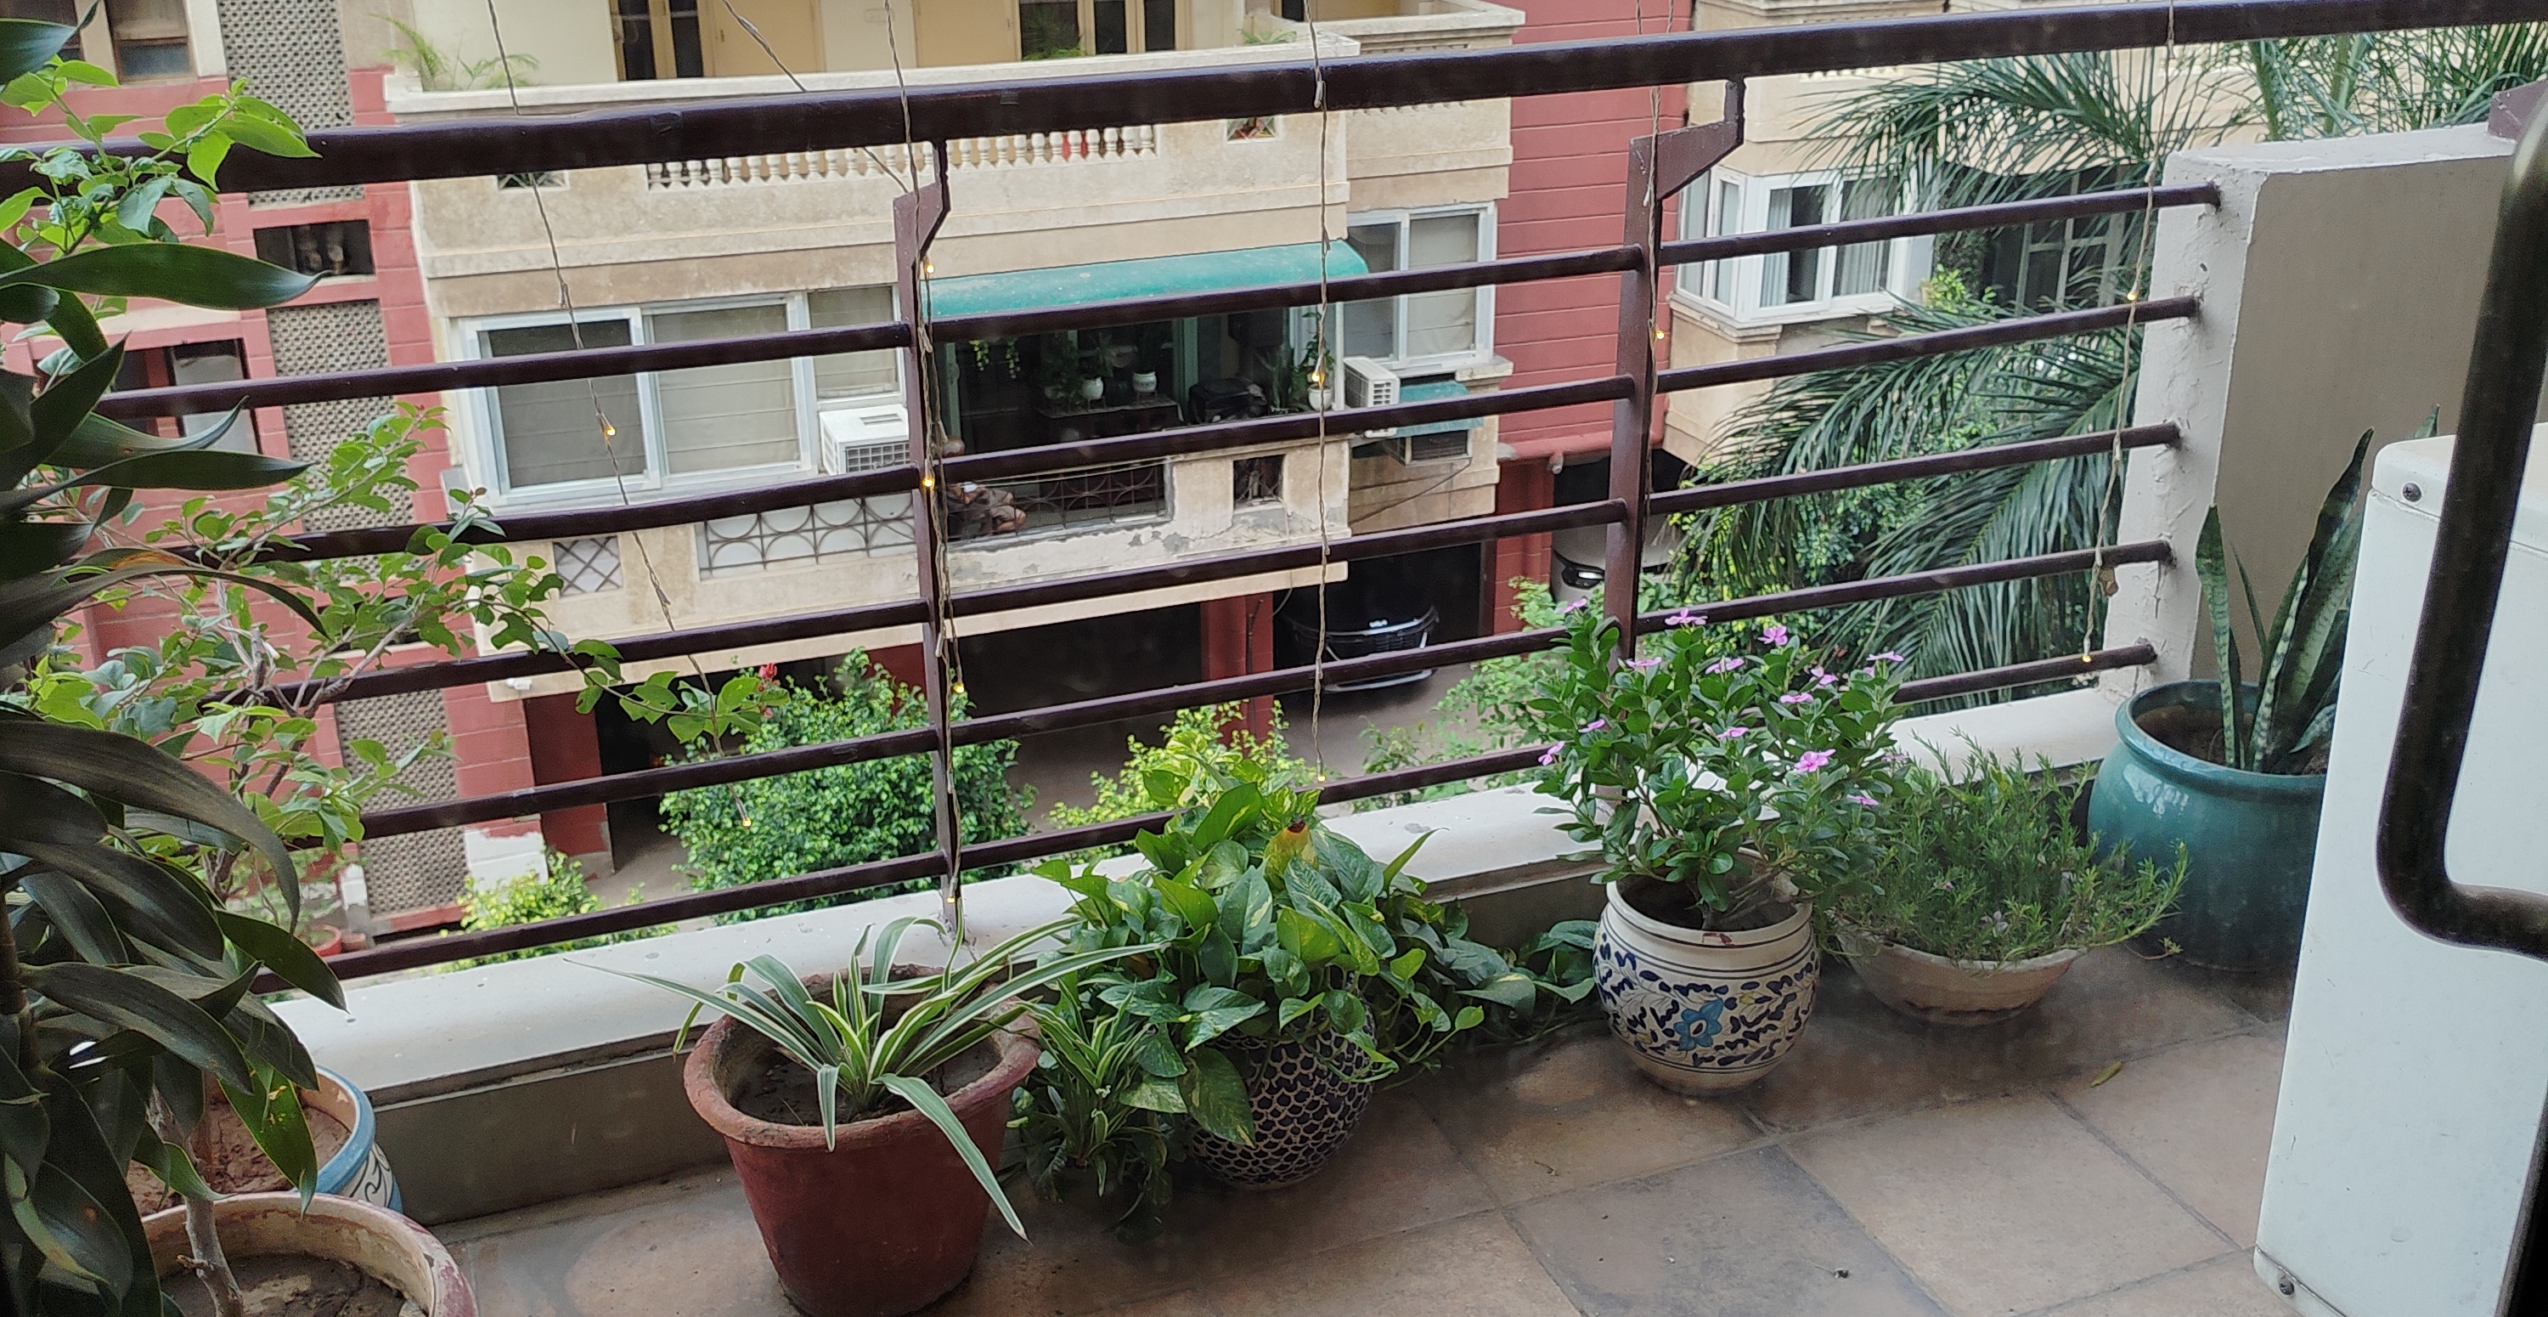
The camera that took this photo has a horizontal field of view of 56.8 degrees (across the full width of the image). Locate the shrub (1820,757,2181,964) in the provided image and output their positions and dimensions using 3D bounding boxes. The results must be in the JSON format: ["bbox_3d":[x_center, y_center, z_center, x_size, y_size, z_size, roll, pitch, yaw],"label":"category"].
[{"bbox_3d":[0.804,0.201,2.623,0.385,0.170,0.340,-9,24,-20],"label":"shrub"}]

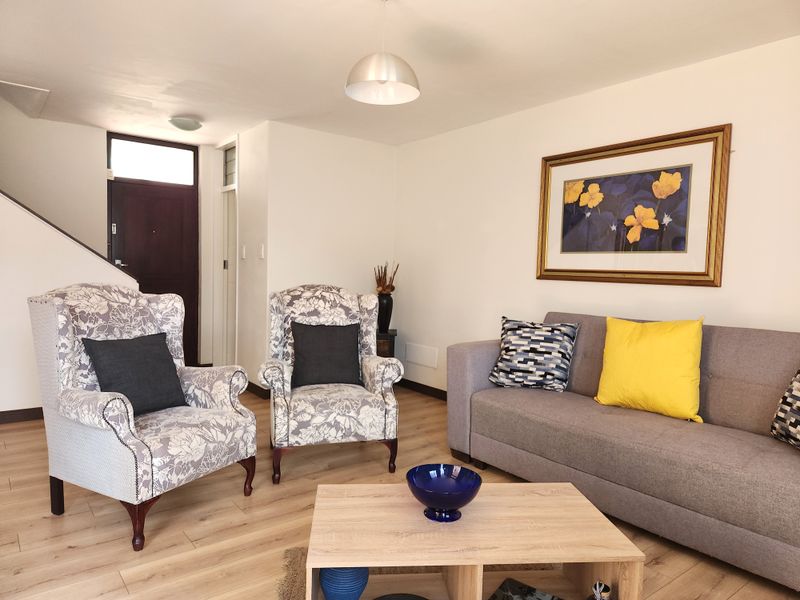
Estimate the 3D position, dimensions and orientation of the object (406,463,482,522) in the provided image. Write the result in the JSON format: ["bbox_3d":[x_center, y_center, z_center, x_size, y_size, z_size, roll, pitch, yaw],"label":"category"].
[{"bbox_3d":[0.146,0.655,1.778,0.250,0.125,0.250,1,3,0],"label":"object"}]

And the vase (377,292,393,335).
[{"bbox_3d":[-0.141,0.130,5.166,0.150,0.380,0.150,1,3,0],"label":"vase"}]

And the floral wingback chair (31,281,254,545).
[{"bbox_3d":[-1.290,0.485,2.710,0.825,1.095,0.860,3,4,27],"label":"floral wingback chair"}]

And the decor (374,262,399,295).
[{"bbox_3d":[-0.118,-0.195,5.149,0.235,0.334,0.190,2,4,12],"label":"decor"}]

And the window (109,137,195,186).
[{"bbox_3d":[-2.524,-1.402,5.451,0.790,0.380,0.060,-1,4,-38],"label":"window"}]

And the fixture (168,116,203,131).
[{"bbox_3d":[-1.899,-1.547,4.709,0.300,0.100,0.300,-1,4,-38],"label":"fixture"}]

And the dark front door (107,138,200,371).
[{"bbox_3d":[-2.547,-0.407,5.527,0.885,2.460,0.100,-1,4,-38],"label":"dark front door"}]

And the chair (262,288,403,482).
[{"bbox_3d":[-0.469,0.463,3.429,0.860,1.095,0.825,0,4,-17],"label":"chair"}]

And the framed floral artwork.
[{"bbox_3d":[1.476,-0.575,3.548,0.045,0.927,1.296,-1,4,-38],"label":"framed floral artwork"}]

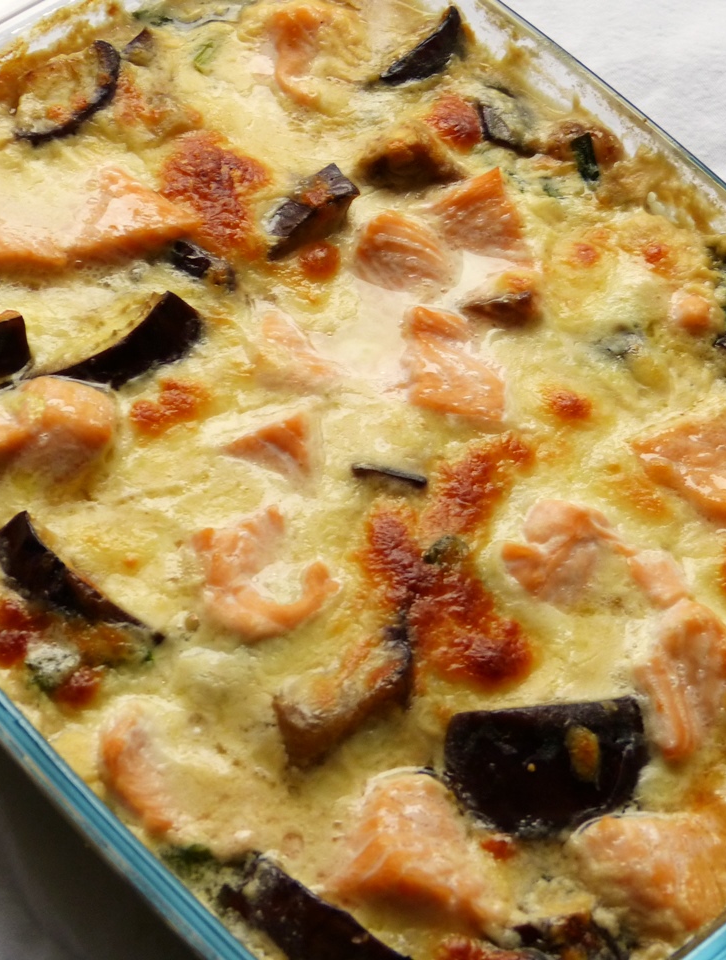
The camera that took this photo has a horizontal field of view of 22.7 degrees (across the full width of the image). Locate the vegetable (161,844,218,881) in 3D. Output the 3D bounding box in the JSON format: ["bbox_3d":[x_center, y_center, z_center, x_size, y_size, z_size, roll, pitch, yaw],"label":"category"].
[{"bbox_3d":[-0.041,0.090,0.428,0.012,0.005,0.007,5,64,0],"label":"vegetable"}]

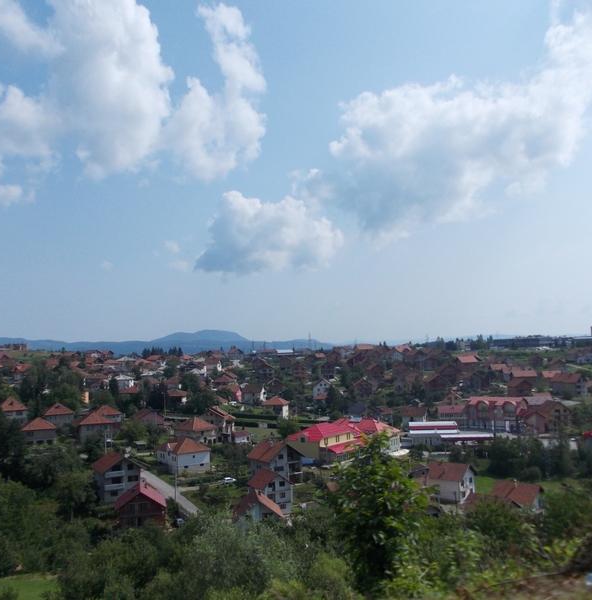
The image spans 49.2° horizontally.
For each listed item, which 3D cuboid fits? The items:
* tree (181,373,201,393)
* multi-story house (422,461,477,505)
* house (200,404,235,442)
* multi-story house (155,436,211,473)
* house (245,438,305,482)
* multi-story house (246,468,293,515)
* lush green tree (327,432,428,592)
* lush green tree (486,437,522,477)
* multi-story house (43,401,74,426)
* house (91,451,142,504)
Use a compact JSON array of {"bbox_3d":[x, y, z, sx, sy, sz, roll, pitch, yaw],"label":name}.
[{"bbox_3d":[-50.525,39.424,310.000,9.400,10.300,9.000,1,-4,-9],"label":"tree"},{"bbox_3d":[39.200,45.710,165.070,10.600,8.400,10.200,-3,-5,38],"label":"multi-story house"},{"bbox_3d":[-24.382,38.523,202.000,8.300,10.800,10.000,-1,-4,11],"label":"house"},{"bbox_3d":[-29.577,40.732,170.000,9.700,9.000,10.300,3,-5,-40],"label":"multi-story house"},{"bbox_3d":[-5.580,43.850,174.600,11.300,10.700,10.500,3,-5,-37],"label":"house"},{"bbox_3d":[-6.260,47.450,160.670,8.900,9.900,9.100,2,-5,-28],"label":"multi-story house"},{"bbox_3d":[1.448,3.776,11.500,1.813,2.844,1.813,0,-4,7],"label":"lush green tree"},{"bbox_3d":[53.550,40.647,167.000,8.774,10.839,8.774,-1,-4,18],"label":"lush green tree"},{"bbox_3d":[-84.464,40.732,230.000,10.000,8.300,9.500,2,-4,-25],"label":"multi-story house"},{"bbox_3d":[-38.036,37.526,138.557,9.200,9.000,9.300,2,-5,-32],"label":"house"}]

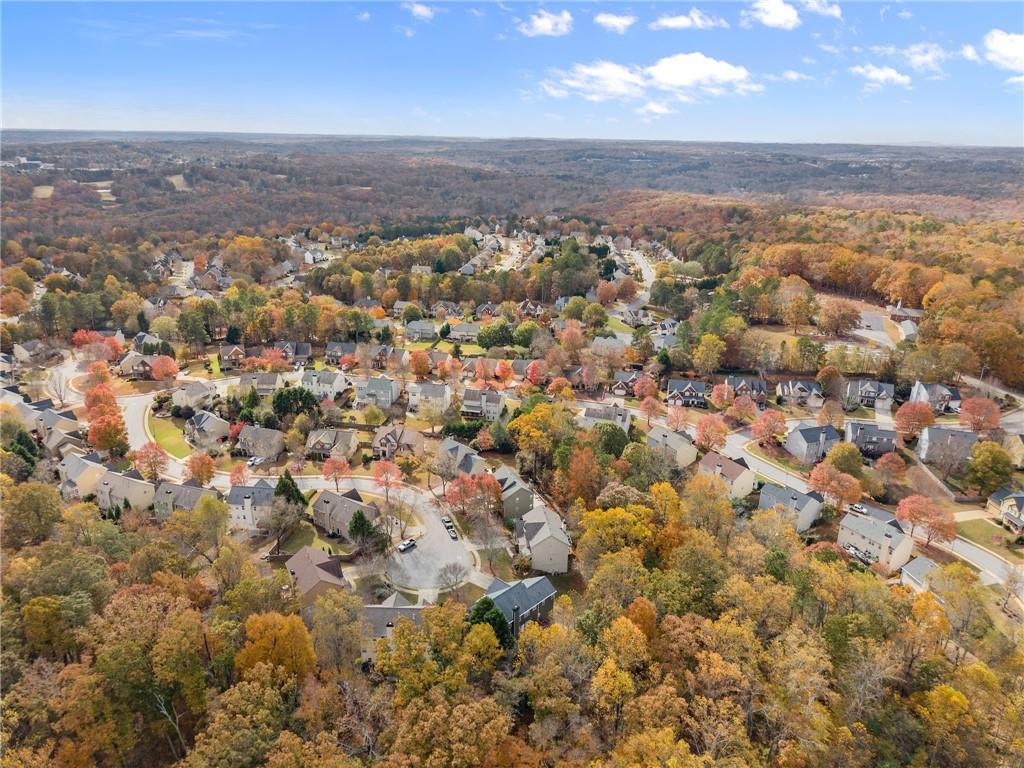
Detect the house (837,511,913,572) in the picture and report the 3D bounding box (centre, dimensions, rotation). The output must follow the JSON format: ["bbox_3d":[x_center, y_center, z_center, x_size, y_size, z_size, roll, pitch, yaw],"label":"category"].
[{"bbox_3d":[100.498,43.233,195.677,10.800,10.200,14.700,-11,23,-31],"label":"house"}]

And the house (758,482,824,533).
[{"bbox_3d":[80.460,34.570,206.120,11.000,9.100,14.200,-12,23,-32],"label":"house"}]

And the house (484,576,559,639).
[{"bbox_3d":[1.170,51.590,169.560,15.500,10.300,12.000,-17,26,-42],"label":"house"}]

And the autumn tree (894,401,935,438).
[{"bbox_3d":[150.680,13.560,264.200,12.200,12.600,12.200,1,19,0],"label":"autumn tree"}]

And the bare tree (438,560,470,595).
[{"bbox_3d":[-14.430,49.390,177.580,7.800,8.600,7.600,1,19,0],"label":"bare tree"}]

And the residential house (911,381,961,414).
[{"bbox_3d":[183.911,5.654,308.002,15.000,9.500,11.500,5,20,10],"label":"residential house"}]

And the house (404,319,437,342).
[{"bbox_3d":[-50.080,-30.180,394.140,14.700,8.290,10.820,3,19,6],"label":"house"}]

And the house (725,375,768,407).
[{"bbox_3d":[104.940,2.030,317.000,16.500,9.500,10.500,5,20,12],"label":"house"}]

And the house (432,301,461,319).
[{"bbox_3d":[-39.989,-46.419,442.870,16.000,9.200,11.500,2,19,4],"label":"house"}]

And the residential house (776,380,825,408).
[{"bbox_3d":[126.669,3.681,311.105,15.800,9.300,11.500,3,19,6],"label":"residential house"}]

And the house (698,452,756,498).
[{"bbox_3d":[68.220,27.990,224.050,10.600,9.300,14.100,-10,22,-28],"label":"house"}]

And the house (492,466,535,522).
[{"bbox_3d":[-0.320,32.230,215.110,10.890,9.140,15.260,-5,20,-16],"label":"house"}]

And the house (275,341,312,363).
[{"bbox_3d":[-111.022,-17.674,363.293,15.800,9.300,11.500,0,19,-3],"label":"house"}]

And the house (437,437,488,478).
[{"bbox_3d":[-15.920,23.970,231.830,14.700,9.100,10.500,17,25,38],"label":"house"}]

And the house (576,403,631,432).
[{"bbox_3d":[37.000,13.940,278.630,17.500,10.200,9.500,6,20,13],"label":"house"}]

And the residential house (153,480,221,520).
[{"bbox_3d":[-95.529,34.892,210.544,16.500,9.700,11.000,6,20,14],"label":"residential house"}]

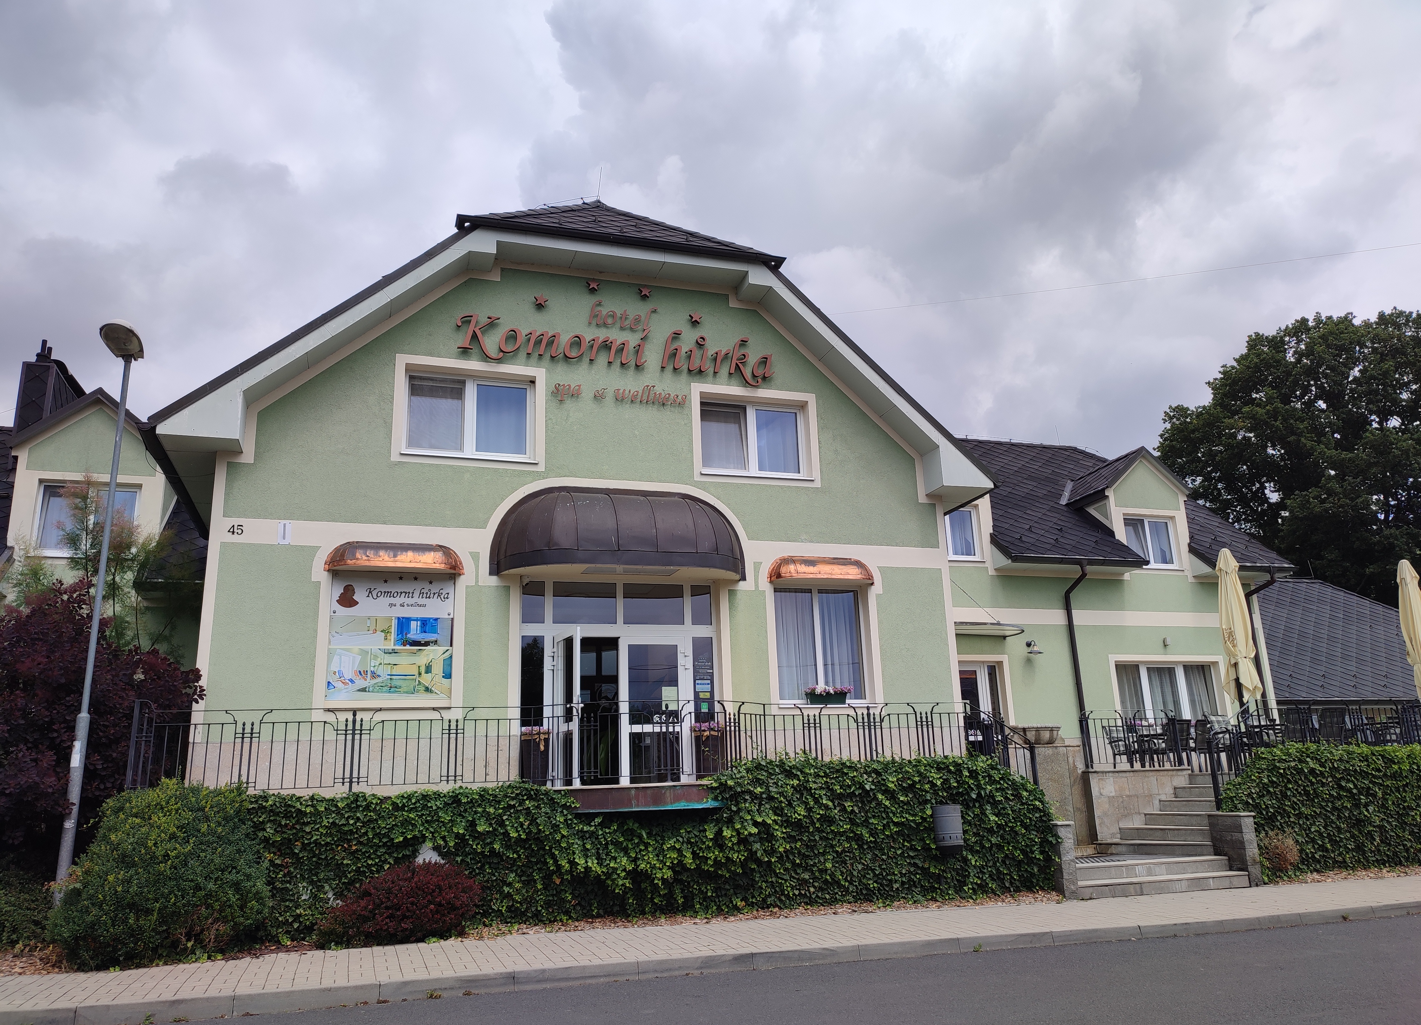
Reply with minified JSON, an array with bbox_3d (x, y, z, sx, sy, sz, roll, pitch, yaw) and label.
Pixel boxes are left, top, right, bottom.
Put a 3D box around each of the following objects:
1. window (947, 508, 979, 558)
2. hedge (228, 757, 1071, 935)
[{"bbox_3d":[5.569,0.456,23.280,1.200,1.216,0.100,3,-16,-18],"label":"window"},{"bbox_3d":[-0.185,3.570,11.333,9.064,1.634,0.900,3,-16,-18],"label":"hedge"}]

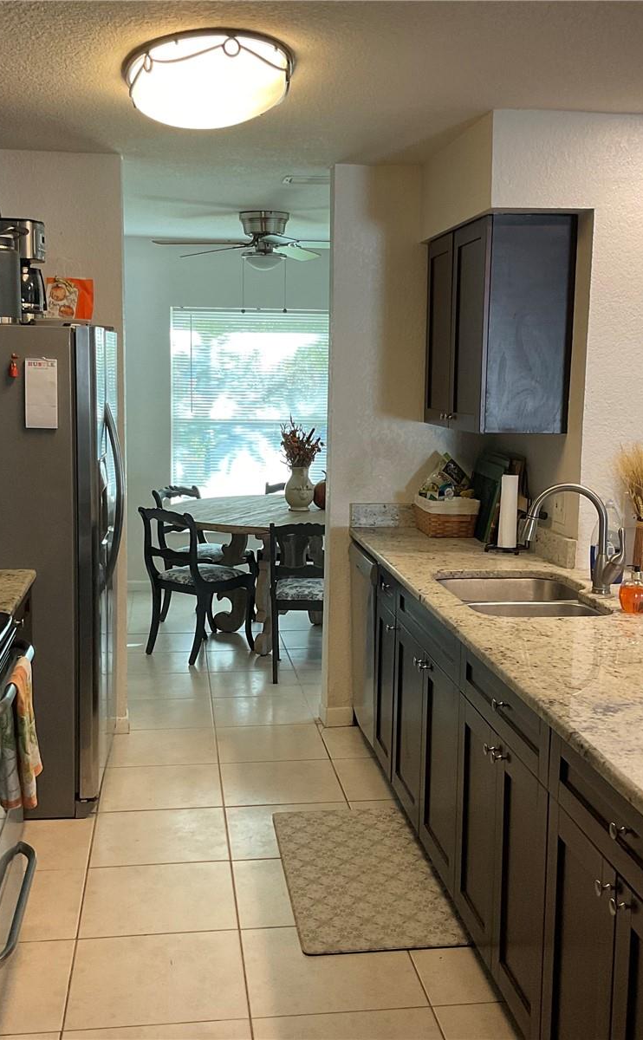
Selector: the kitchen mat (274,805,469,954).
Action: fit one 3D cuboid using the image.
[{"bbox_3d":[0.145,1.130,3.725,0.512,0.012,1.003,0,8,-7],"label":"kitchen mat"}]

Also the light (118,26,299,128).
[{"bbox_3d":[-0.301,-1.177,3.123,0.464,0.161,0.464,0,8,-7],"label":"light"}]

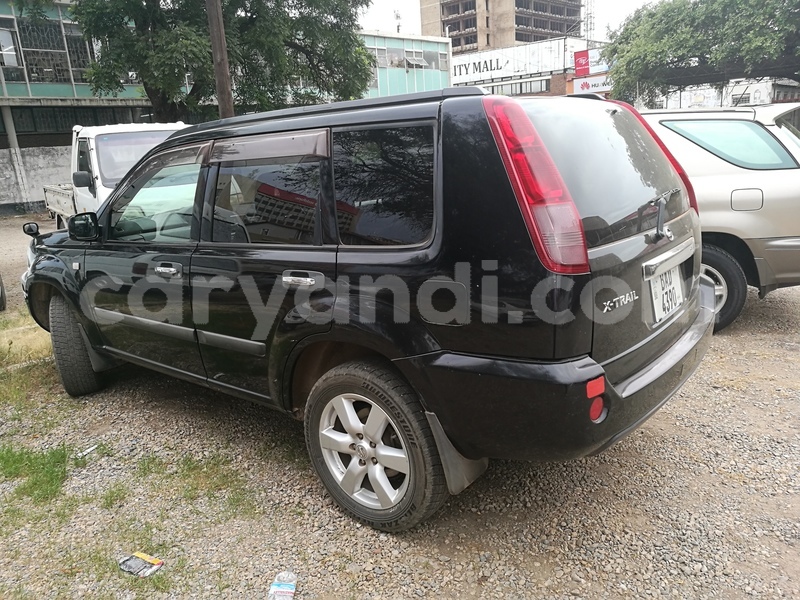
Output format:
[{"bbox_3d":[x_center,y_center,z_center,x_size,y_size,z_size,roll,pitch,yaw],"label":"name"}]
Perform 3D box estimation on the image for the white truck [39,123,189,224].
[{"bbox_3d":[-4.190,-1.630,9.720,1.750,2.000,4.800,-13,16,-34],"label":"white truck"}]

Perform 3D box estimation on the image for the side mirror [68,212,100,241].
[{"bbox_3d":[-1.629,-0.371,3.209,0.090,0.145,0.165,3,15,27],"label":"side mirror"}]

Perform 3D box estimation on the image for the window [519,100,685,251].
[{"bbox_3d":[0.837,-0.539,2.384,0.090,0.570,1.150,-35,-10,40],"label":"window"}]

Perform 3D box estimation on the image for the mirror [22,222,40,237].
[{"bbox_3d":[-2.452,-0.473,4.143,0.060,0.085,0.095,5,16,33],"label":"mirror"}]

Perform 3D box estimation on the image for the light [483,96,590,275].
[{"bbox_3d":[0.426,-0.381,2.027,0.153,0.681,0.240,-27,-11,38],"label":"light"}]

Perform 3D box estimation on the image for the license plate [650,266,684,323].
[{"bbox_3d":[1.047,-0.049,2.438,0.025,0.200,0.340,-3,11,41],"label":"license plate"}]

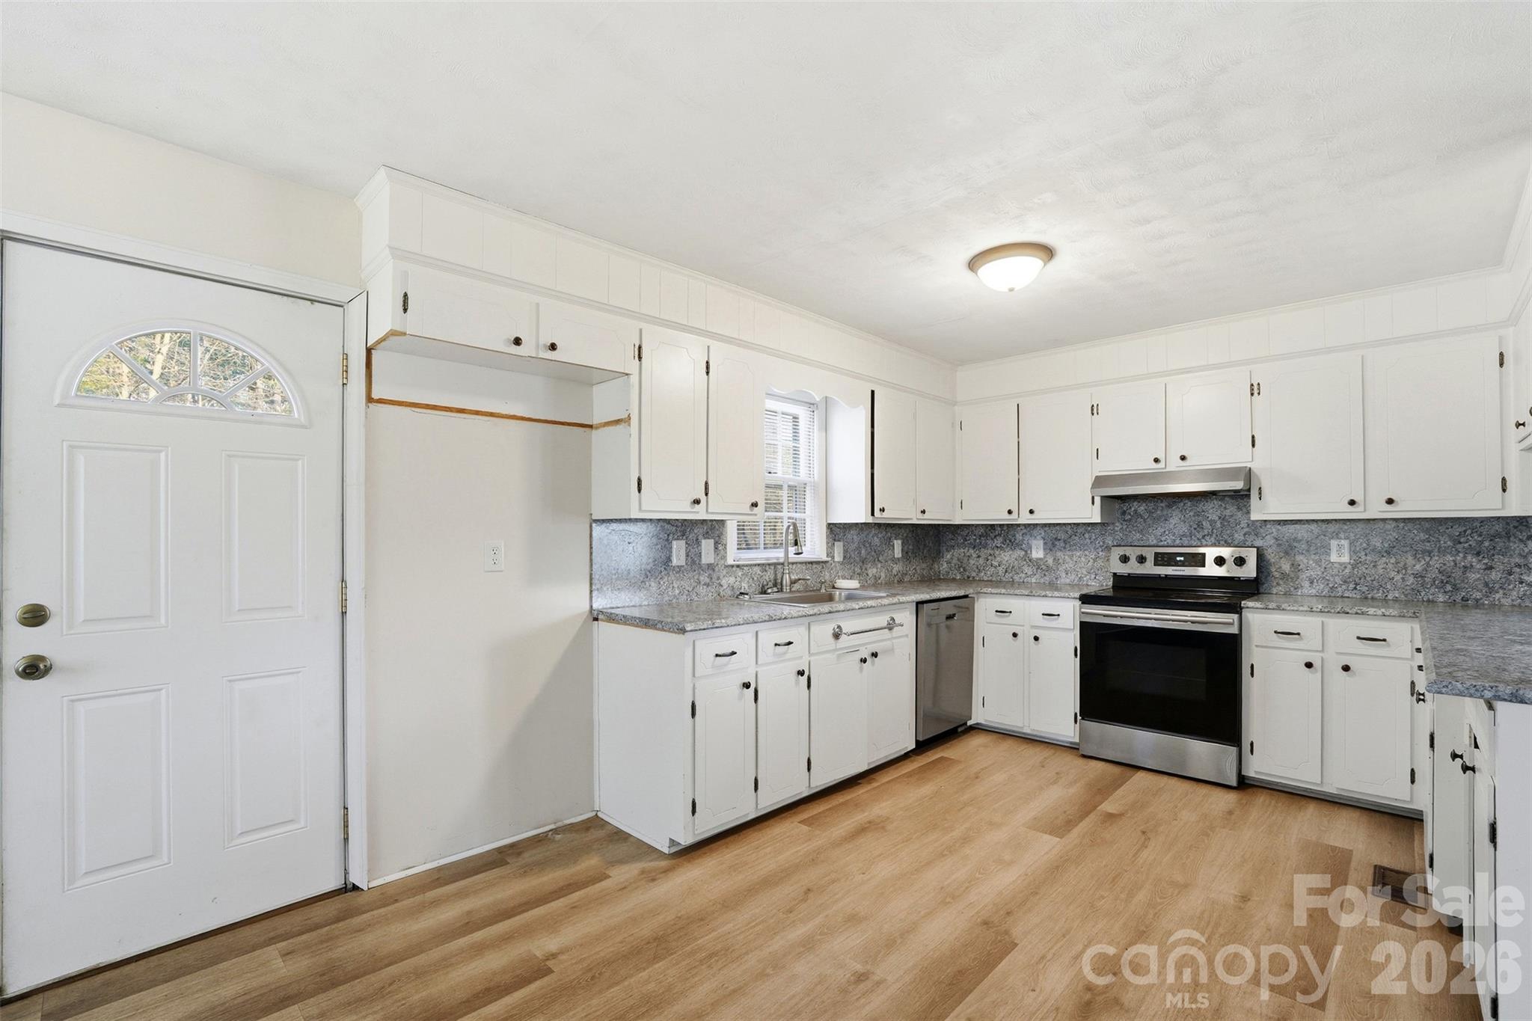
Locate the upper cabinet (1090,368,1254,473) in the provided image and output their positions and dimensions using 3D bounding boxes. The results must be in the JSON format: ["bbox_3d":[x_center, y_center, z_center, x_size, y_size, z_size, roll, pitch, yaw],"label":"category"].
[{"bbox_3d":[2.485,-0.503,3.885,0.772,0.545,0.300,-2,-3,45],"label":"upper cabinet"}]

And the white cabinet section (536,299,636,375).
[{"bbox_3d":[-0.819,-0.669,2.653,0.430,0.214,0.343,1,-2,-44],"label":"white cabinet section"}]

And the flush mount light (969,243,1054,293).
[{"bbox_3d":[1.046,-1.034,2.736,0.335,0.134,0.335,0,-2,0],"label":"flush mount light"}]

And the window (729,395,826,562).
[{"bbox_3d":[0.074,-0.220,3.872,0.100,1.080,0.858,-2,-3,45],"label":"window"}]

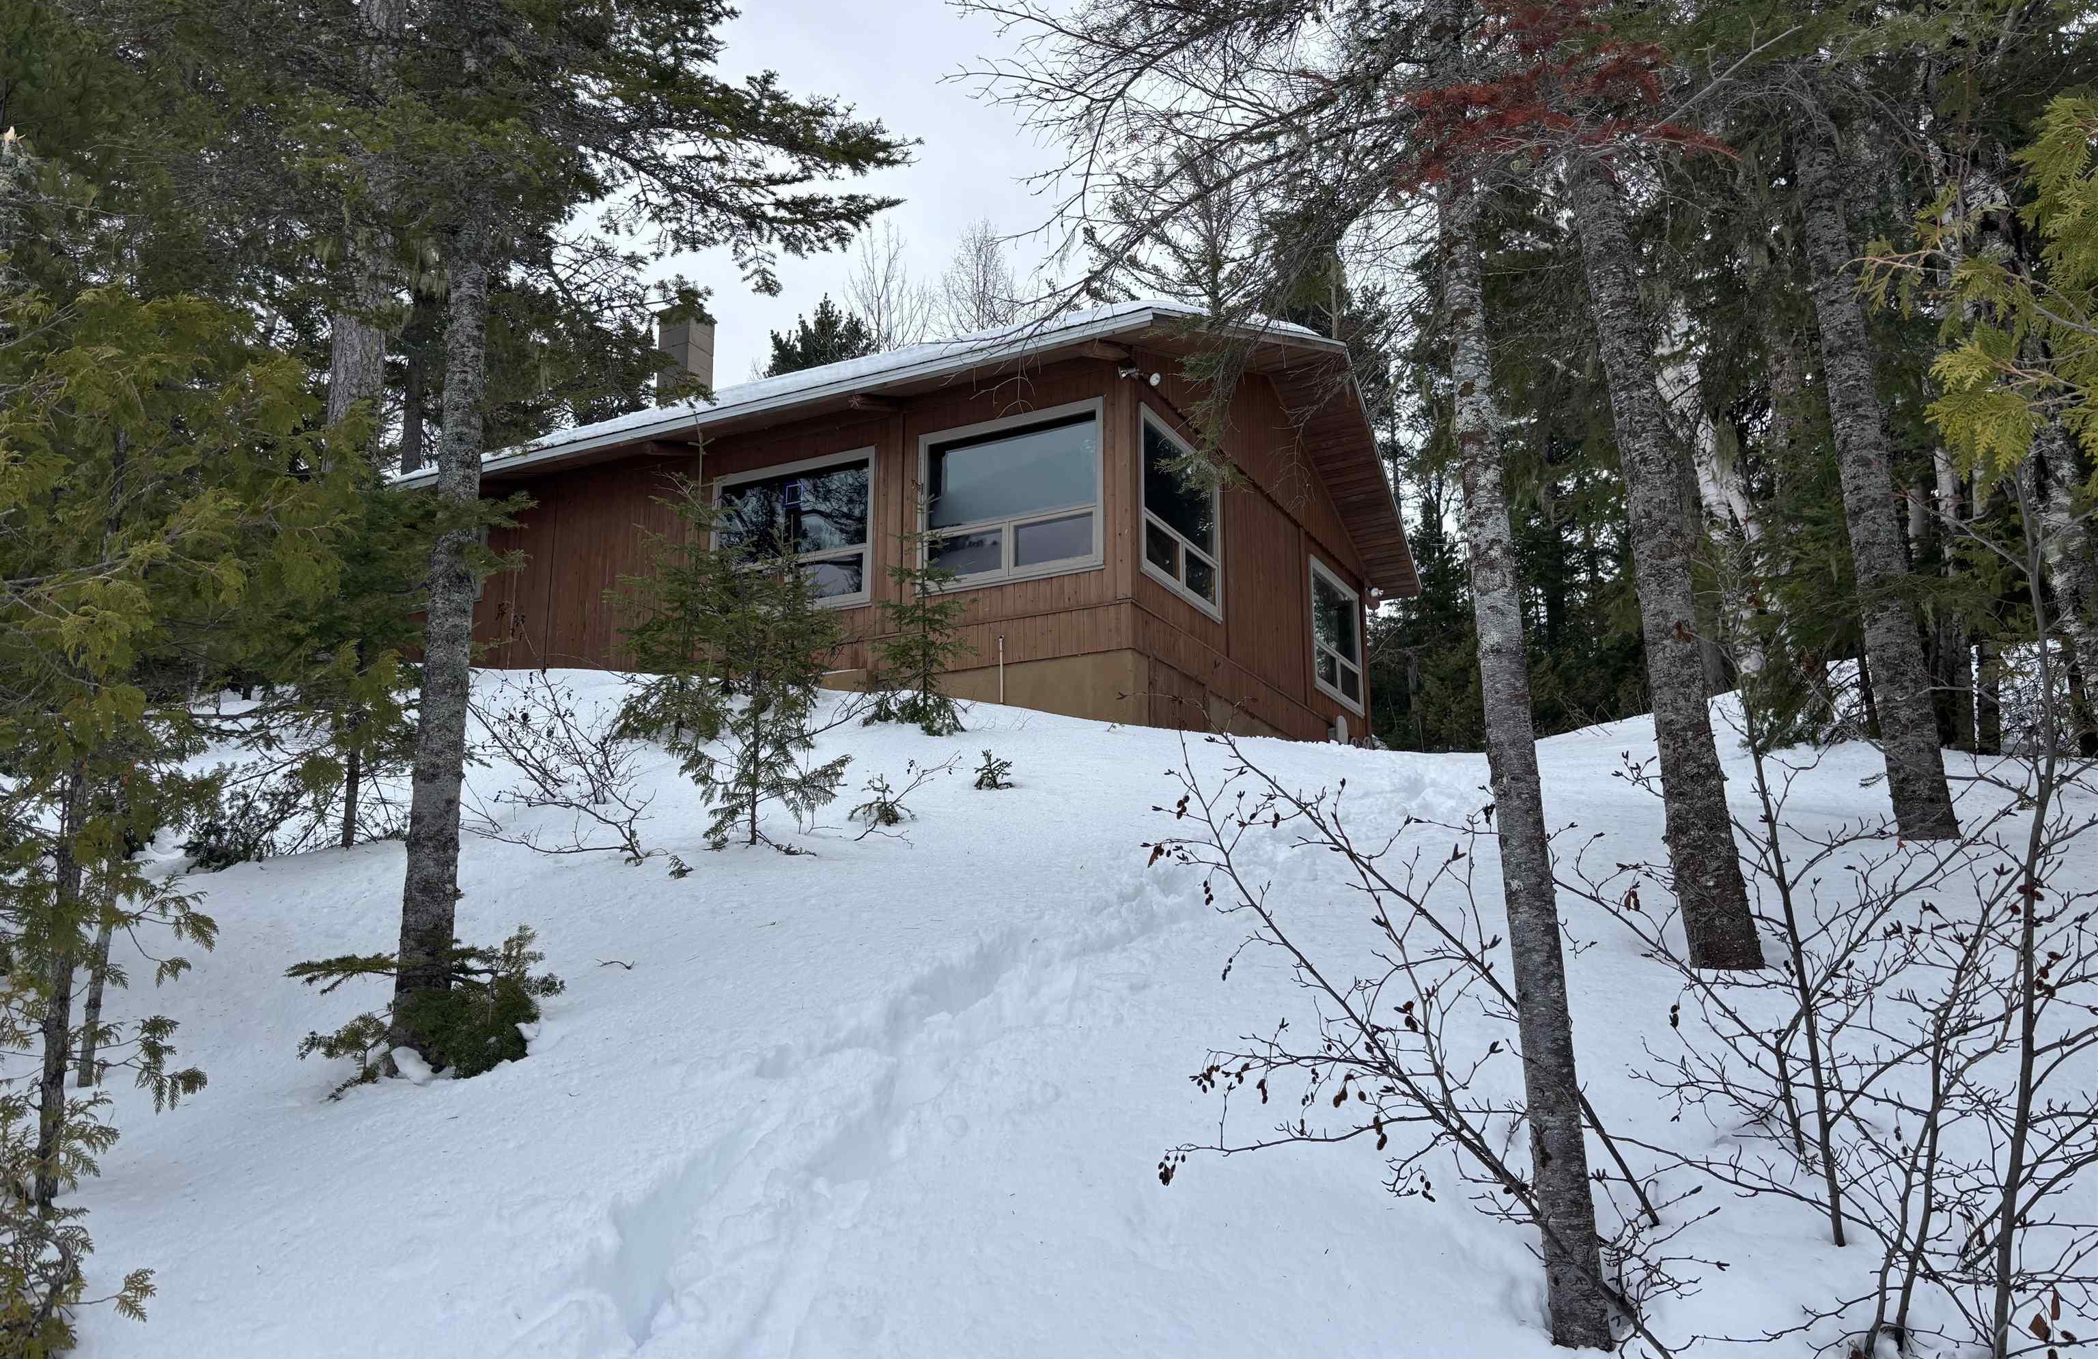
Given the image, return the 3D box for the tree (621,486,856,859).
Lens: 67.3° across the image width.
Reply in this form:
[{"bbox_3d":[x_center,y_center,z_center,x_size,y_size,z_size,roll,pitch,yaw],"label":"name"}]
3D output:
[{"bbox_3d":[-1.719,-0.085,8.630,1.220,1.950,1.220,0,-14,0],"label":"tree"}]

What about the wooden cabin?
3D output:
[{"bbox_3d":[-1.734,-0.884,19.890,11.218,5.609,8.804,-7,-16,27],"label":"wooden cabin"}]

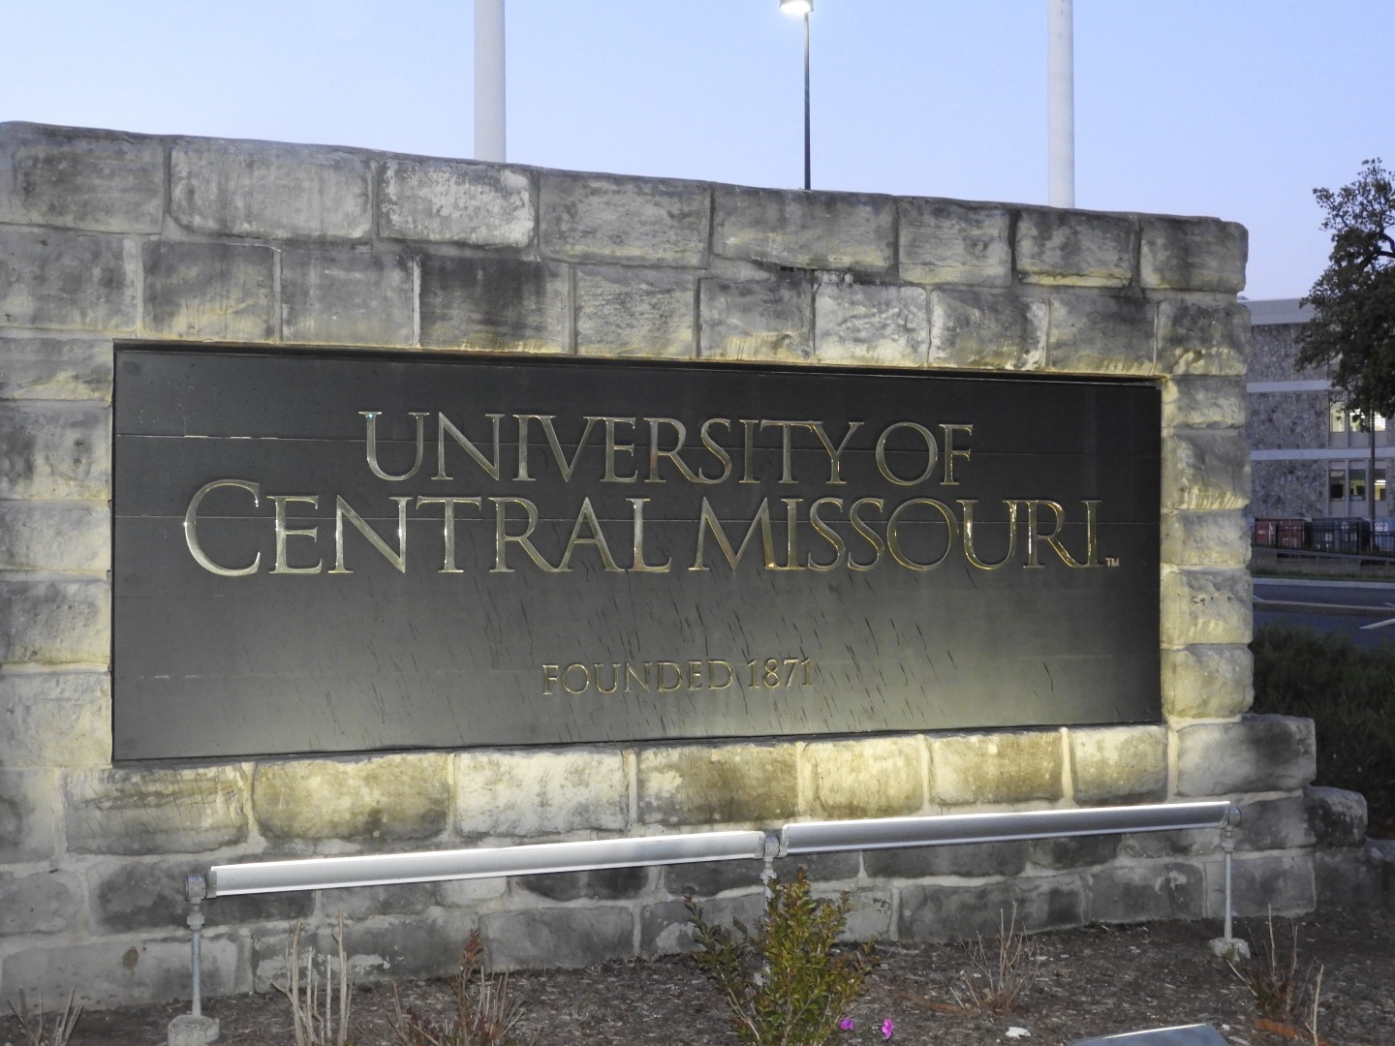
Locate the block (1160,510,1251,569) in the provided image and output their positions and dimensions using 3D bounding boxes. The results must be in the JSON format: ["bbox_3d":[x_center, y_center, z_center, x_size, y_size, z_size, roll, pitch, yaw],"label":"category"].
[{"bbox_3d":[2.088,0.074,8.493,0.377,0.238,0.280,0,-1,-22],"label":"block"}]

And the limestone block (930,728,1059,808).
[{"bbox_3d":[1.135,0.965,8.069,0.601,0.278,0.300,0,-1,-21],"label":"limestone block"}]

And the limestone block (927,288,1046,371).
[{"bbox_3d":[1.098,-0.760,8.077,0.537,0.306,0.300,0,-1,-21],"label":"limestone block"}]

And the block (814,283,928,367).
[{"bbox_3d":[0.583,-0.721,7.461,0.470,0.288,0.260,0,0,-23],"label":"block"}]

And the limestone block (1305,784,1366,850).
[{"bbox_3d":[2.648,1.245,8.682,0.320,0.252,0.360,0,-1,-21],"label":"limestone block"}]

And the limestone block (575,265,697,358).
[{"bbox_3d":[-0.269,-0.776,7.549,0.472,0.321,0.300,0,-1,-21],"label":"limestone block"}]

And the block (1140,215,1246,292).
[{"bbox_3d":[2.192,-1.206,9.237,0.564,0.335,0.300,0,-1,-20],"label":"block"}]

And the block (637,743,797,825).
[{"bbox_3d":[0.025,0.923,7.213,0.611,0.265,0.260,0,0,-23],"label":"block"}]

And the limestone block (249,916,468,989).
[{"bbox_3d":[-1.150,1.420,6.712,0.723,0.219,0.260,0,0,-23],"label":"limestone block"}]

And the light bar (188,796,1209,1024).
[{"bbox_3d":[0.240,1.284,6.747,3.862,0.506,0.150,0,0,-23],"label":"light bar"}]

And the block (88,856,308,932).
[{"bbox_3d":[-1.717,1.253,6.908,0.723,0.223,0.280,0,-1,-22],"label":"block"}]

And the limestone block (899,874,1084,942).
[{"bbox_3d":[1.112,1.517,8.060,0.832,0.226,0.280,0,-1,-22],"label":"limestone block"}]

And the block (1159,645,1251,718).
[{"bbox_3d":[2.277,0.718,9.252,0.431,0.335,0.300,0,-1,-20],"label":"block"}]

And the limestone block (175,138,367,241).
[{"bbox_3d":[-1.672,-1.270,7.826,0.764,0.354,0.300,0,-1,-20],"label":"limestone block"}]

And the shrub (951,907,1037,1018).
[{"bbox_3d":[1.102,1.607,7.447,0.266,0.366,0.252,0,-1,-20],"label":"shrub"}]

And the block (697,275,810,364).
[{"bbox_3d":[0.173,-0.761,7.720,0.468,0.305,0.300,0,-1,-21],"label":"block"}]

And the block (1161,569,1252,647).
[{"bbox_3d":[1.976,0.332,8.055,0.355,0.306,0.280,0,0,-23],"label":"block"}]

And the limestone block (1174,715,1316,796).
[{"bbox_3d":[2.448,1.070,9.312,0.756,0.327,0.300,0,-1,-20],"label":"limestone block"}]

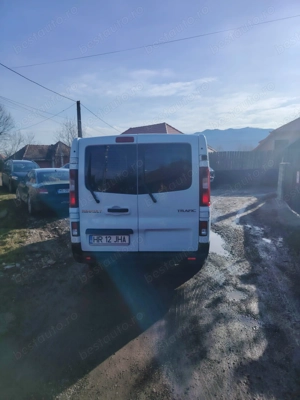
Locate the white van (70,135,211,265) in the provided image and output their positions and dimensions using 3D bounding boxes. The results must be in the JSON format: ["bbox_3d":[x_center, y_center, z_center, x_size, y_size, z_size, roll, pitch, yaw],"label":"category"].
[{"bbox_3d":[0.013,-0.229,6.129,1.956,1.970,5.080,0,8,4],"label":"white van"}]

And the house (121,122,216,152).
[{"bbox_3d":[-0.339,-5.771,32.756,8.000,5.827,13.000,-8,10,-42],"label":"house"}]

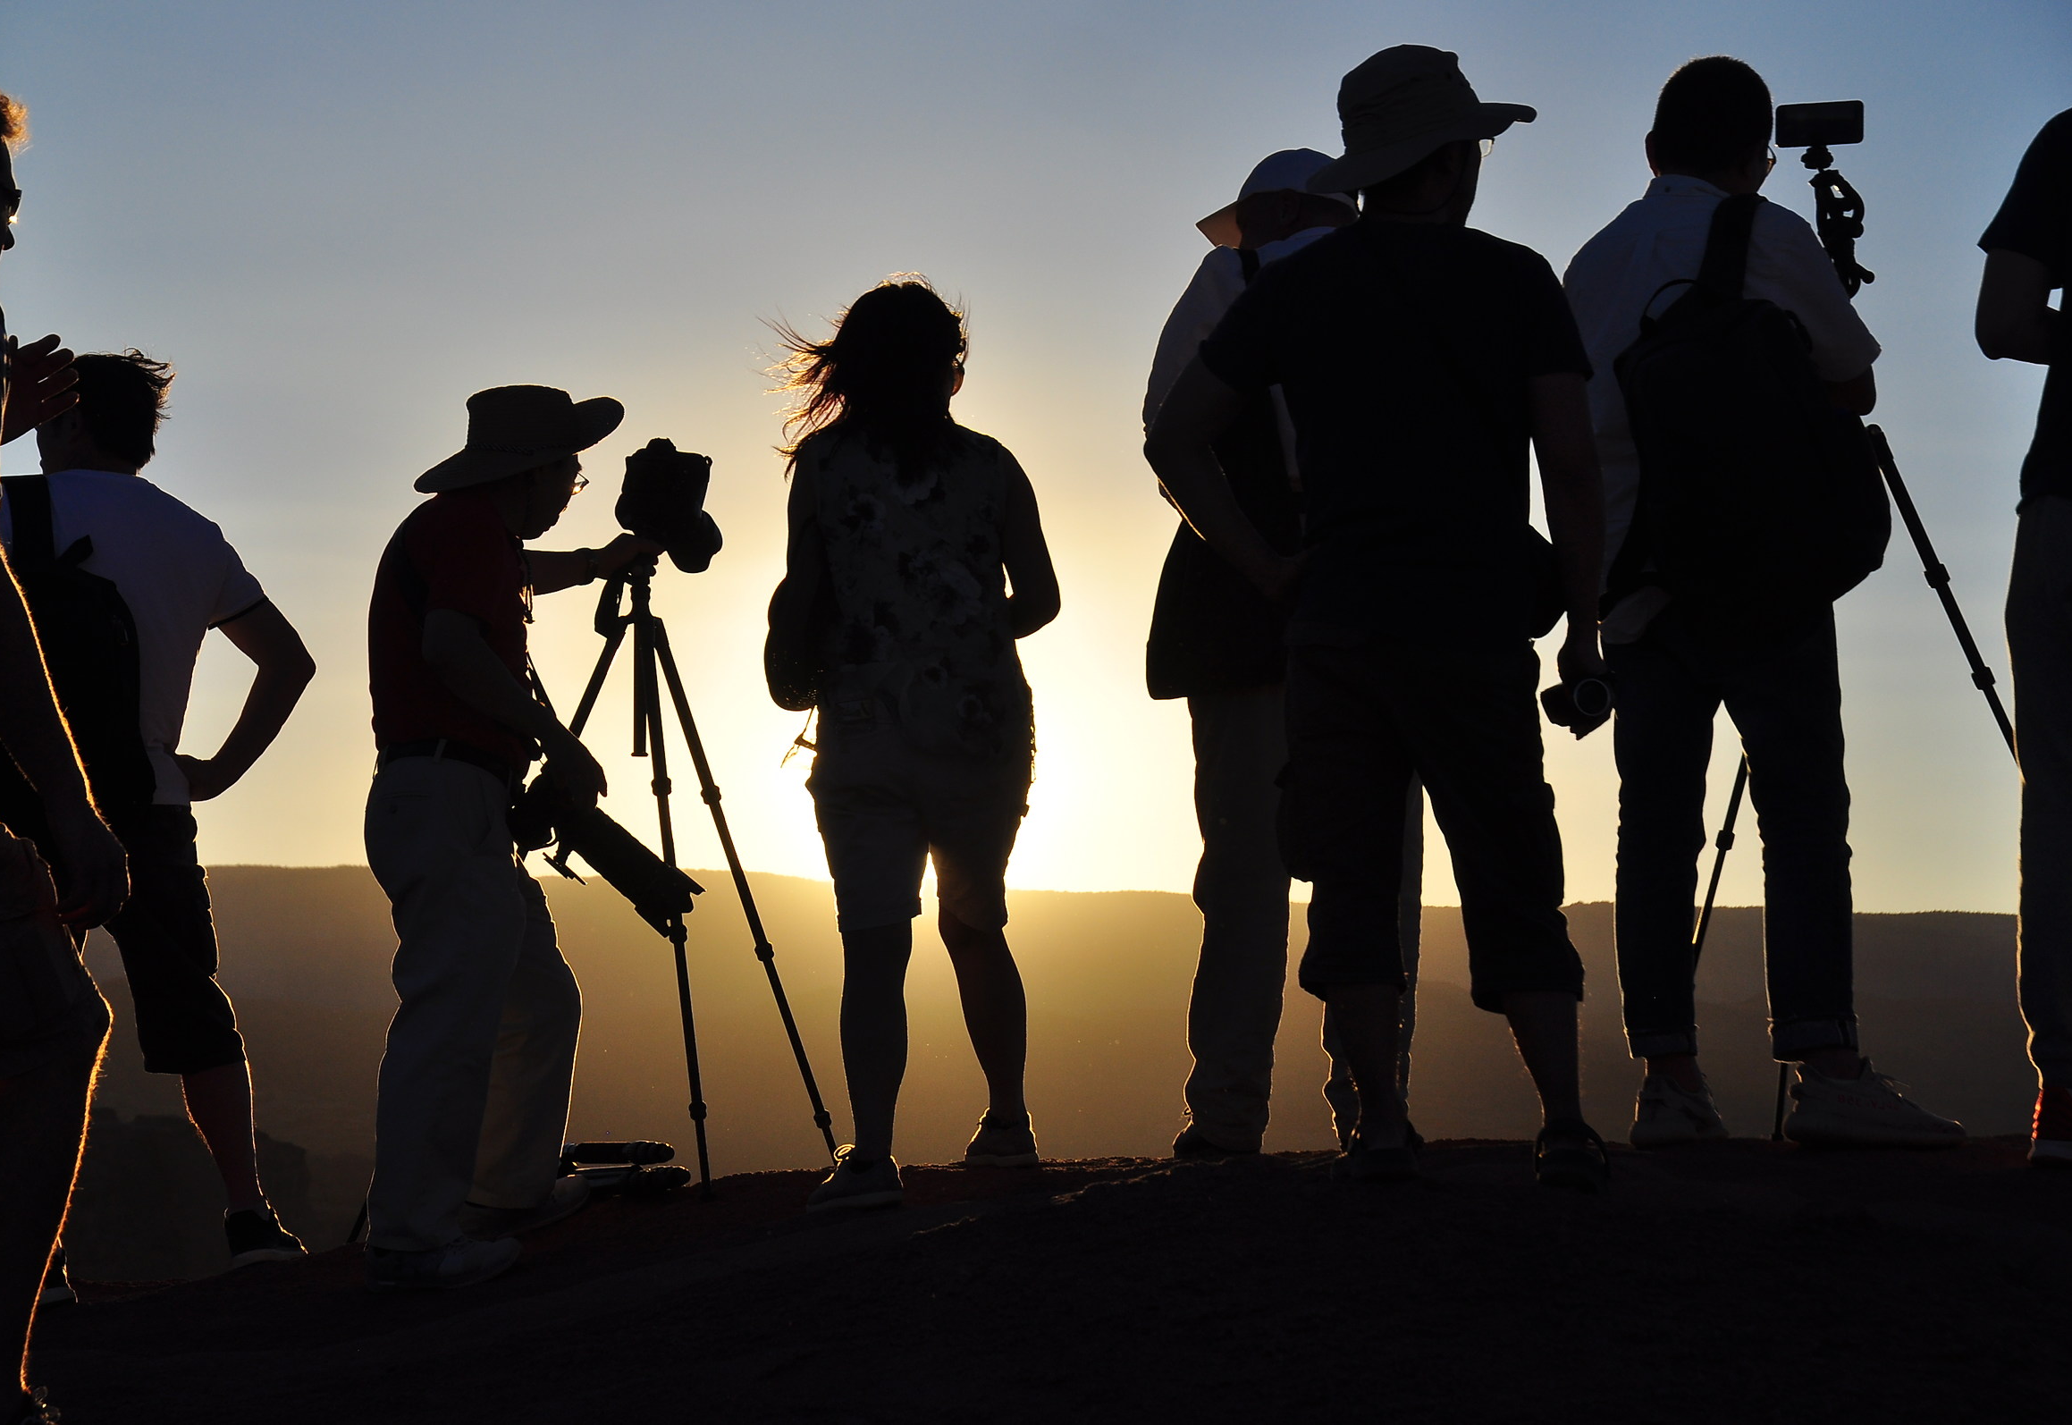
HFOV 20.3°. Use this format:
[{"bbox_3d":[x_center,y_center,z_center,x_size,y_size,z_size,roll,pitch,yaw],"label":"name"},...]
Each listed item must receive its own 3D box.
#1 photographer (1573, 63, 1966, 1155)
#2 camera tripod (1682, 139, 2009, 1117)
[{"bbox_3d":[1.169,-0.181,9.400,0.570,1.750,0.480,-1,-2,25],"label":"photographer"},{"bbox_3d":[1.482,-0.114,9.900,0.860,1.660,0.820,0,-2,11],"label":"camera tripod"}]

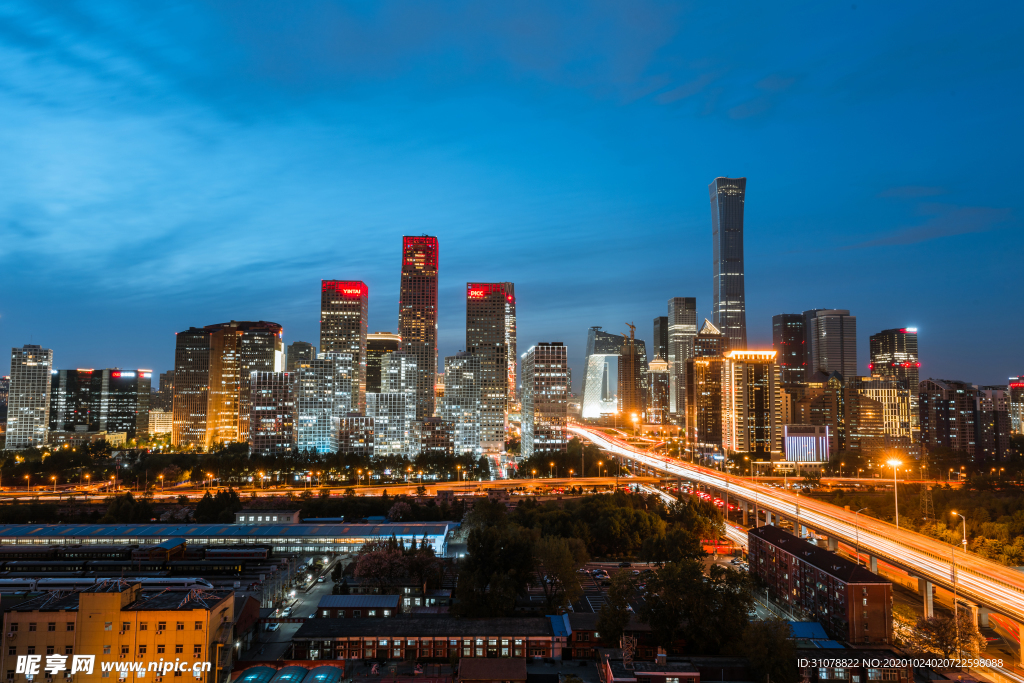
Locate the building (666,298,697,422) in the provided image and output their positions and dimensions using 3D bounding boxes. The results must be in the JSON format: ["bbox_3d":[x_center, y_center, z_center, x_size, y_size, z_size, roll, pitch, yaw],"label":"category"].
[{"bbox_3d":[340.060,47.450,1366.380,42.000,258.000,43.000,0,-5,-3],"label":"building"}]

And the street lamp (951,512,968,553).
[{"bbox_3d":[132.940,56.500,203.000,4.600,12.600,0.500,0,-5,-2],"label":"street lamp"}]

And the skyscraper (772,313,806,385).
[{"bbox_3d":[573.470,63.380,1412.870,46.000,236.000,46.000,0,-5,-3],"label":"skyscraper"}]

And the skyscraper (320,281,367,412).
[{"bbox_3d":[-189.630,27.010,771.180,43.480,186.000,42.000,0,-5,-2],"label":"skyscraper"}]

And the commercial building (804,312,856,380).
[{"bbox_3d":[529.010,55.290,1132.870,58.000,203.000,46.000,0,-5,-3],"label":"commercial building"}]

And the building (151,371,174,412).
[{"bbox_3d":[-623.130,103.410,1245.520,37.000,103.000,34.000,0,-4,-2],"label":"building"}]

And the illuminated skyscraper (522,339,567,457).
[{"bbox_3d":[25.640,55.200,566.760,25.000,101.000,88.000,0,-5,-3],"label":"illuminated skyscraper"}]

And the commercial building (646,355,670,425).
[{"bbox_3d":[222.280,84.380,1035.910,30.000,126.000,32.000,0,-5,-3],"label":"commercial building"}]

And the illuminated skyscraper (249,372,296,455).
[{"bbox_3d":[-185.880,63.350,530.700,29.000,82.000,28.000,2,-5,-26],"label":"illuminated skyscraper"}]

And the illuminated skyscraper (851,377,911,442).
[{"bbox_3d":[424.130,81.200,792.030,62.450,81.330,32.000,0,-5,-1],"label":"illuminated skyscraper"}]

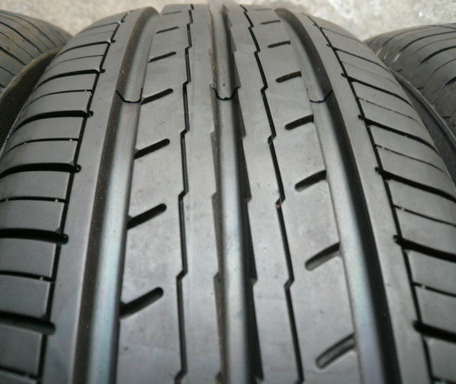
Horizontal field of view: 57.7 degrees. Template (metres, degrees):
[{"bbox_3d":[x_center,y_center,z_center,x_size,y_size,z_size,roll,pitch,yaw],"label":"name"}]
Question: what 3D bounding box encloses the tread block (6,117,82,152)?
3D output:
[{"bbox_3d":[-0.066,-0.020,0.153,0.032,0.009,0.013,-6,53,14],"label":"tread block"}]

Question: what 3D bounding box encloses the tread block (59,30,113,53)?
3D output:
[{"bbox_3d":[-0.069,-0.068,0.201,0.032,0.009,0.014,-10,40,12],"label":"tread block"}]

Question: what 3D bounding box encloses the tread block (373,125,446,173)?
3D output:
[{"bbox_3d":[0.068,-0.014,0.158,0.035,0.009,0.011,17,49,-14],"label":"tread block"}]

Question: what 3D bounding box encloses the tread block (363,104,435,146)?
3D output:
[{"bbox_3d":[0.067,-0.025,0.167,0.035,0.009,0.013,18,46,-13],"label":"tread block"}]

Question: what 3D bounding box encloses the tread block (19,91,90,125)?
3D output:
[{"bbox_3d":[-0.067,-0.031,0.162,0.032,0.009,0.014,-7,50,14],"label":"tread block"}]

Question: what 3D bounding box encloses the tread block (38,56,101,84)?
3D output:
[{"bbox_3d":[-0.068,-0.050,0.181,0.032,0.009,0.015,-8,45,13],"label":"tread block"}]

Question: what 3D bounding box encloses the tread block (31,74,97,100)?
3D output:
[{"bbox_3d":[-0.067,-0.040,0.171,0.032,0.009,0.014,-7,48,14],"label":"tread block"}]

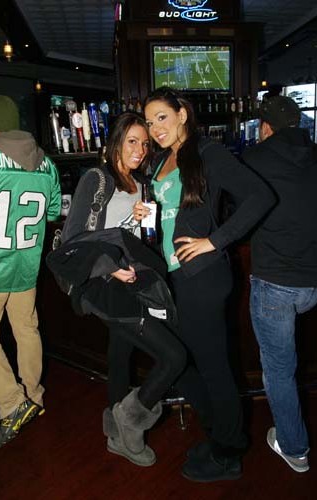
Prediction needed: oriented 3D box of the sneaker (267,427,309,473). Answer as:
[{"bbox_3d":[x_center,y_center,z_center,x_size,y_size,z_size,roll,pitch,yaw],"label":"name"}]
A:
[{"bbox_3d":[0.645,0.978,1.899,0.100,0.105,0.265,-6,18,-19],"label":"sneaker"}]

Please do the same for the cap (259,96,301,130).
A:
[{"bbox_3d":[0.545,-0.632,1.752,0.175,0.145,0.250,-4,17,-13],"label":"cap"}]

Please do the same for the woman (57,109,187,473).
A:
[{"bbox_3d":[-0.145,0.260,1.648,0.490,1.630,0.450,-8,19,-24],"label":"woman"}]

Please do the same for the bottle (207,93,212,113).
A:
[{"bbox_3d":[0.688,-1.975,5.043,0.070,0.247,0.070,0,17,0],"label":"bottle"}]

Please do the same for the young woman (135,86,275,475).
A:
[{"bbox_3d":[0.195,0.233,1.598,0.470,1.700,0.450,13,21,36],"label":"young woman"}]

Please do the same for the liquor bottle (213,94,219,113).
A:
[{"bbox_3d":[0.783,-1.969,5.045,0.070,0.240,0.070,0,17,0],"label":"liquor bottle"}]

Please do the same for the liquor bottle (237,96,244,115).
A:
[{"bbox_3d":[1.103,-1.948,5.051,0.072,0.230,0.072,0,17,0],"label":"liquor bottle"}]

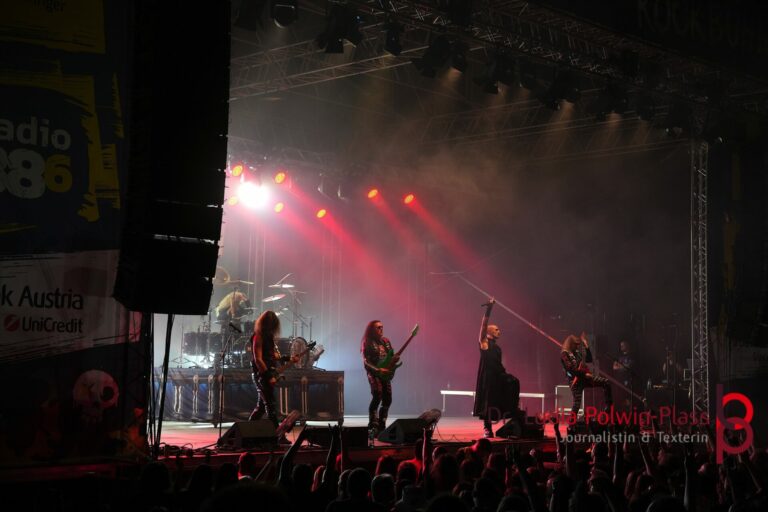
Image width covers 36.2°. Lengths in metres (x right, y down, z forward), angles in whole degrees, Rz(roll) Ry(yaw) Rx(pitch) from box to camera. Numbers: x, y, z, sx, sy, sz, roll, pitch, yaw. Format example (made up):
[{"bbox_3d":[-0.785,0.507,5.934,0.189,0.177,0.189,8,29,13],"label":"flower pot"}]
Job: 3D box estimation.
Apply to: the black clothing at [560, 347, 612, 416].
[{"bbox_3d":[3.504,2.189,20.300,0.780,1.250,0.580,-1,-5,30],"label":"black clothing"}]

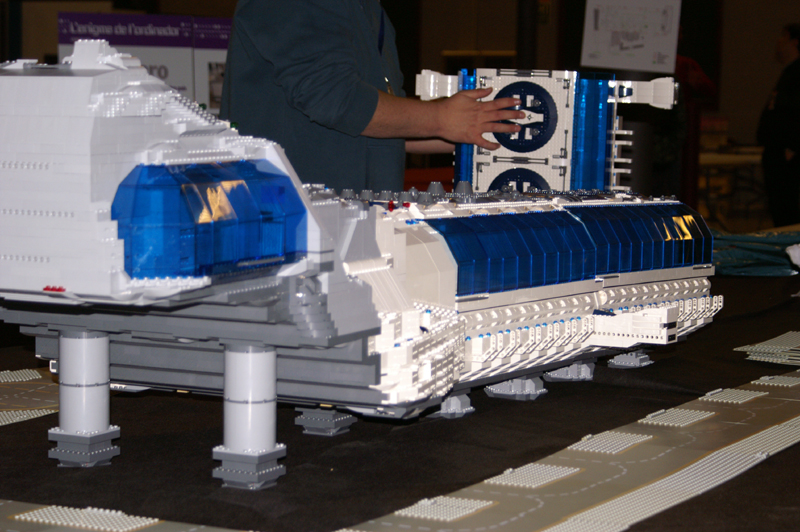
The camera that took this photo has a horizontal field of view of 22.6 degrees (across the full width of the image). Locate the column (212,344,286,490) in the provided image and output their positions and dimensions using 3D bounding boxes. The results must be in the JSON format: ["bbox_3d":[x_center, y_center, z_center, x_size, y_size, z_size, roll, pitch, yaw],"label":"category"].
[{"bbox_3d":[-0.181,0.179,2.407,0.064,0.174,0.064,4,6,28],"label":"column"}]

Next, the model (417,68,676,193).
[{"bbox_3d":[0.308,-0.190,4.568,0.610,0.514,0.240,4,6,19],"label":"model"}]

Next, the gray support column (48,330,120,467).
[{"bbox_3d":[-0.398,0.165,2.516,0.064,0.174,0.064,4,6,28],"label":"gray support column"}]

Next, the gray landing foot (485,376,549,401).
[{"bbox_3d":[0.182,0.184,3.118,0.096,0.038,0.096,4,6,28],"label":"gray landing foot"}]

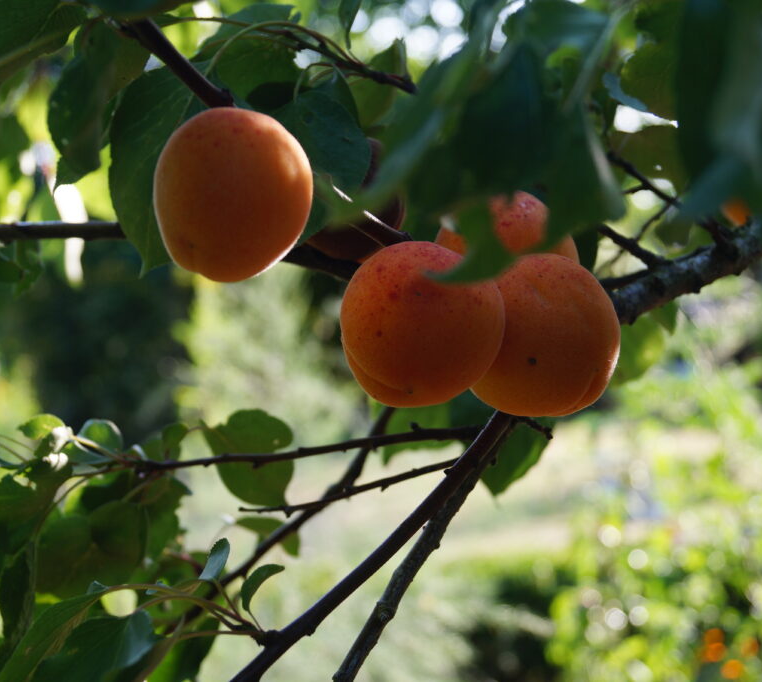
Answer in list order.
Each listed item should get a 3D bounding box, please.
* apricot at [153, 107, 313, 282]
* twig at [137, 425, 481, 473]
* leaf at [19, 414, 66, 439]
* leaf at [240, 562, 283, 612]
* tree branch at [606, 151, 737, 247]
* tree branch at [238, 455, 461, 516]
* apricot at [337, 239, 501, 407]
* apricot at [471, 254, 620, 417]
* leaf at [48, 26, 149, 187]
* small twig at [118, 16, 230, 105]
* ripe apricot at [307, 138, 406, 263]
[{"bbox_3d":[-0.043,-0.043,0.430,0.047,0.051,0.047,0,3,0],"label":"apricot"},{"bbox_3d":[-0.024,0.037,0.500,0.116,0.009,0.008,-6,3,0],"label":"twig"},{"bbox_3d":[-0.122,0.031,0.530,0.018,0.009,0.012,0,3,0],"label":"leaf"},{"bbox_3d":[-0.037,0.077,0.460,0.013,0.015,0.008,0,3,0],"label":"leaf"},{"bbox_3d":[0.098,-0.048,0.500,0.056,0.007,0.007,36,0,0],"label":"tree branch"},{"bbox_3d":[-0.010,0.046,0.475,0.074,0.005,0.005,-13,0,0],"label":"tree branch"},{"bbox_3d":[0.012,-0.005,0.430,0.048,0.048,0.048,0,3,0],"label":"apricot"},{"bbox_3d":[0.049,-0.002,0.447,0.048,0.049,0.048,0,3,0],"label":"apricot"},{"bbox_3d":[-0.088,-0.072,0.455,0.026,0.051,0.015,15,0,0],"label":"leaf"},{"bbox_3d":[-0.059,-0.080,0.425,0.042,0.008,0.008,38,0,0],"label":"small twig"},{"bbox_3d":[-0.013,-0.050,0.530,0.046,0.046,0.046,0,3,0],"label":"ripe apricot"}]

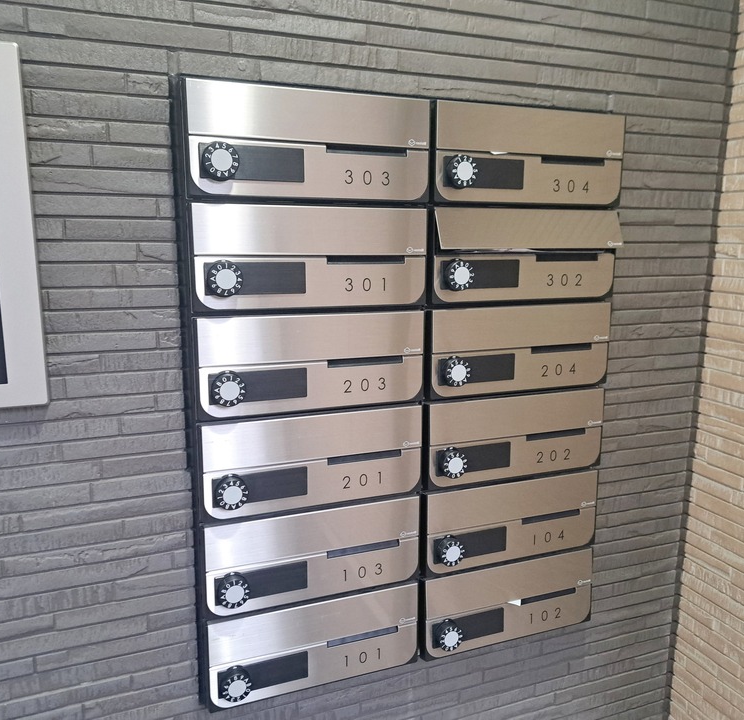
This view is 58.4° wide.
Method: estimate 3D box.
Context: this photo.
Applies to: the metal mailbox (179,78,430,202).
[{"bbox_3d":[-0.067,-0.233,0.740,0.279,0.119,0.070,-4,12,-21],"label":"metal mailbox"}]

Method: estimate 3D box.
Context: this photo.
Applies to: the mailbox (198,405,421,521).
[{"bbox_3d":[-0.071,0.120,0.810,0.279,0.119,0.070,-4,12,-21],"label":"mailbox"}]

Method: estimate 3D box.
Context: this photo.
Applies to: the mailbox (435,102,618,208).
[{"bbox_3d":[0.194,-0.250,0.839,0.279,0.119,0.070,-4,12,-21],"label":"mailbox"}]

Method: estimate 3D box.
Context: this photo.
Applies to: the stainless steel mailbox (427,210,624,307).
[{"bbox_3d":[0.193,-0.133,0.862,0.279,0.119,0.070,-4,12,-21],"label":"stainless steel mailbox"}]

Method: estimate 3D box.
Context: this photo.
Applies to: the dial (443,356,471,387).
[{"bbox_3d":[0.104,0.015,0.825,0.037,0.037,0.018,-4,12,-21],"label":"dial"}]

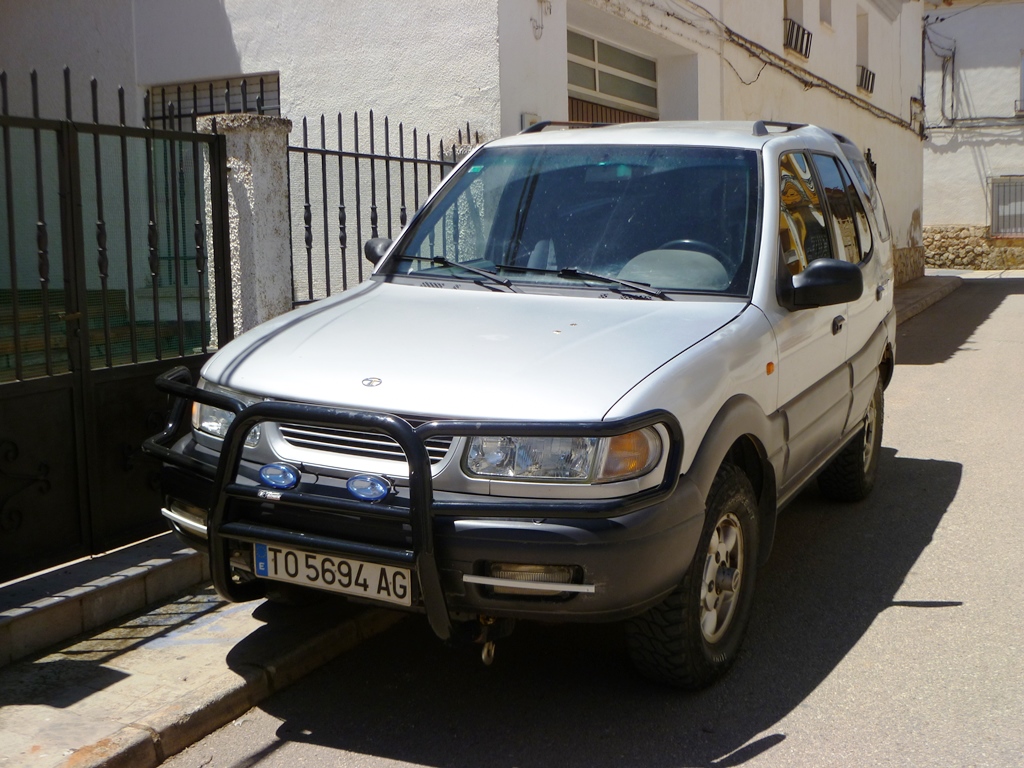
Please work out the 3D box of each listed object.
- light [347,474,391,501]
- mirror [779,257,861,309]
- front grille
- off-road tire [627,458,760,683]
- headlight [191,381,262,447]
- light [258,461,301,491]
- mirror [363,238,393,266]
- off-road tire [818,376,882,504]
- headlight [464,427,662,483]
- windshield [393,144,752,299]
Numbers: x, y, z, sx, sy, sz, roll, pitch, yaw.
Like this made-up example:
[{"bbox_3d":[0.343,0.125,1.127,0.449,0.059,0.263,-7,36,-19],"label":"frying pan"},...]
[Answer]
[{"bbox_3d":[-0.373,0.273,3.073,0.132,0.076,0.075,6,11,26],"label":"light"},{"bbox_3d":[1.125,-0.359,4.161,0.250,0.185,0.160,6,11,26],"label":"mirror"},{"bbox_3d":[-0.432,0.146,3.262,0.600,0.135,0.090,6,11,26],"label":"front grille"},{"bbox_3d":[0.610,0.626,3.832,0.235,0.740,0.740,6,11,29],"label":"off-road tire"},{"bbox_3d":[-0.897,0.070,3.633,0.510,0.175,0.170,9,13,41],"label":"headlight"},{"bbox_3d":[-0.635,0.247,3.202,0.132,0.076,0.075,6,11,26],"label":"light"},{"bbox_3d":[-0.556,-0.535,4.994,0.250,0.185,0.160,6,11,26],"label":"mirror"},{"bbox_3d":[1.810,0.247,6.161,0.235,0.740,0.740,6,11,26],"label":"off-road tire"},{"bbox_3d":[0.150,0.176,3.118,0.510,0.175,0.170,3,10,11],"label":"headlight"},{"bbox_3d":[0.258,-0.665,4.496,1.540,0.120,0.810,6,52,26],"label":"windshield"}]

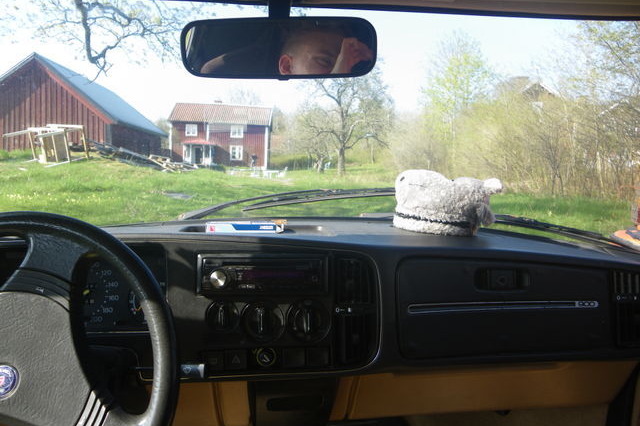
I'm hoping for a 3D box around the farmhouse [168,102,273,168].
[{"bbox_3d":[-11.397,-8.832,59.000,11.200,7.600,6.800,2,6,-1],"label":"farmhouse"}]

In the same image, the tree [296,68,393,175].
[{"bbox_3d":[2.043,-7.953,45.000,8.200,9.400,8.000,2,6,0],"label":"tree"}]

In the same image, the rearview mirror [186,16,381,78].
[{"bbox_3d":[-0.050,-0.198,0.620,0.234,0.070,0.040,3,16,5],"label":"rearview mirror"}]

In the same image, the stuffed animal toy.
[{"bbox_3d":[0.236,-0.018,0.960,0.190,0.116,0.130,4,6,16],"label":"stuffed animal toy"}]

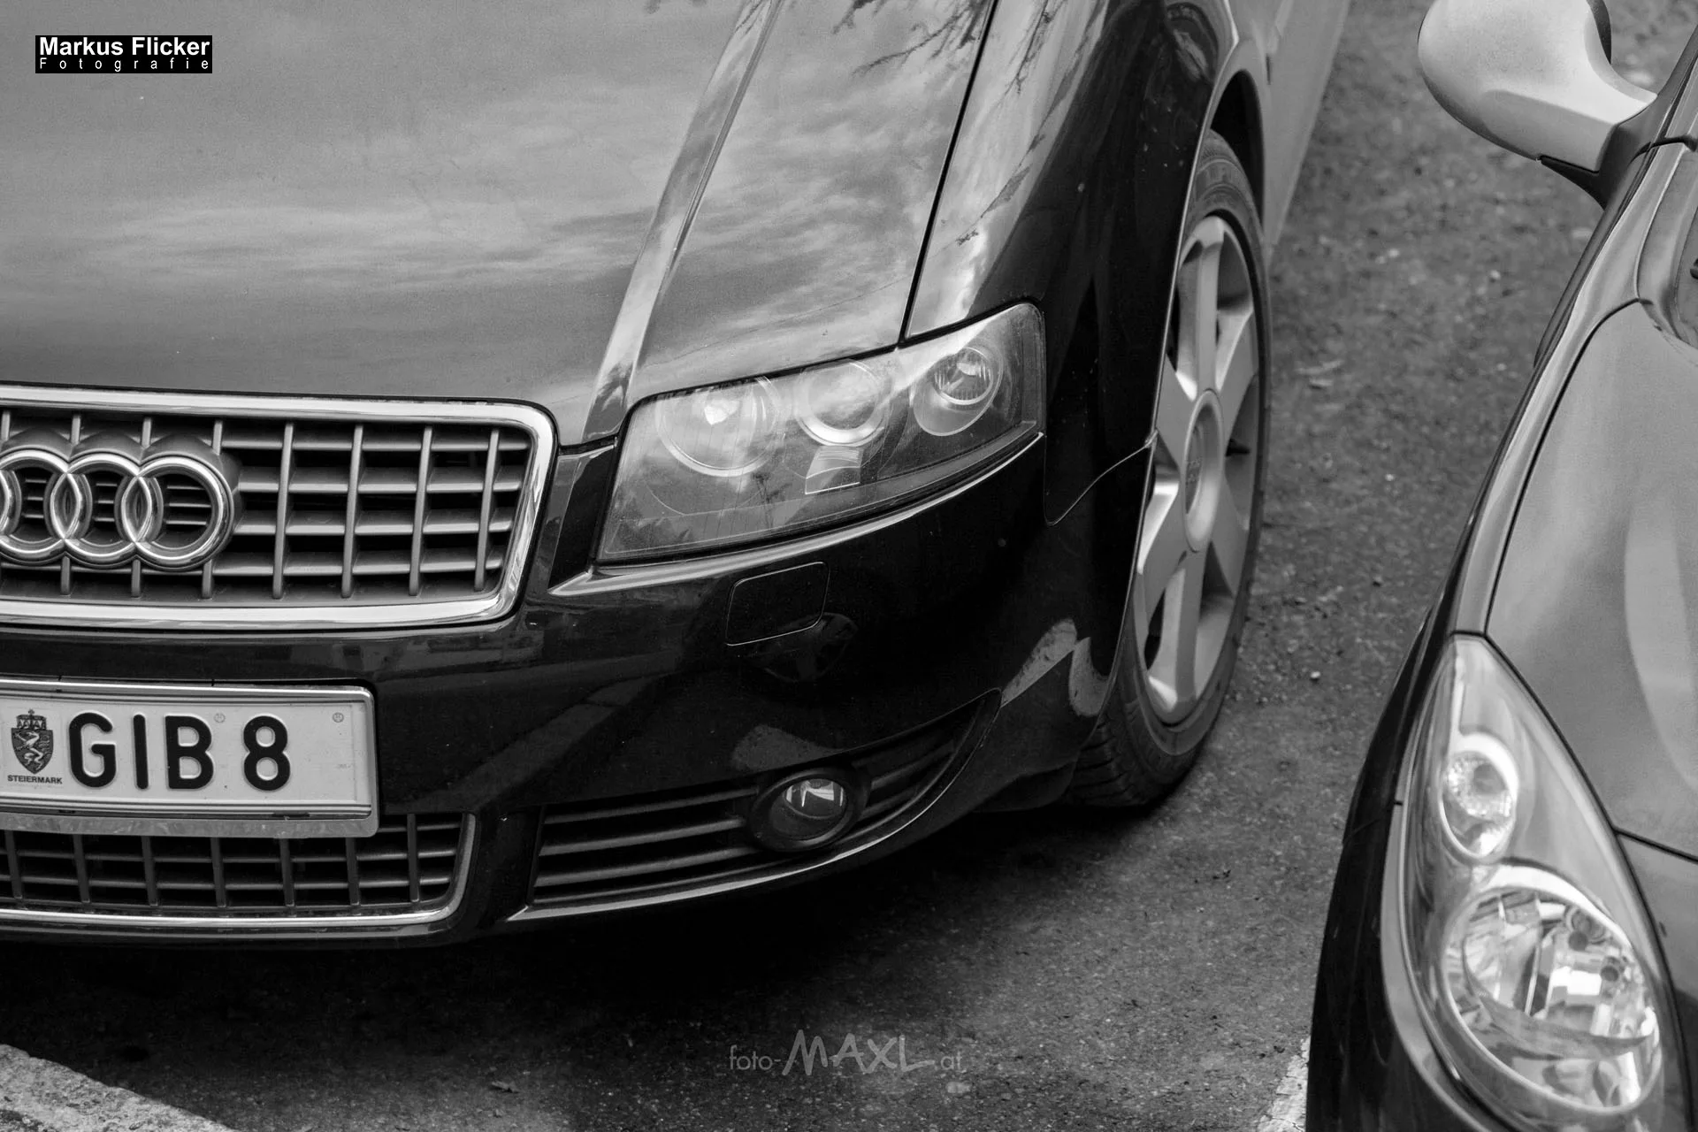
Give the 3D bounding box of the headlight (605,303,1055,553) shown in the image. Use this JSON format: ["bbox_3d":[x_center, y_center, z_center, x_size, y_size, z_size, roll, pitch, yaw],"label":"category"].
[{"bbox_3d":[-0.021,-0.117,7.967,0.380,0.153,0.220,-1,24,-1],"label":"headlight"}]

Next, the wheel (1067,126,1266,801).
[{"bbox_3d":[0.207,-0.102,8.699,0.228,0.638,0.643,5,25,16],"label":"wheel"}]

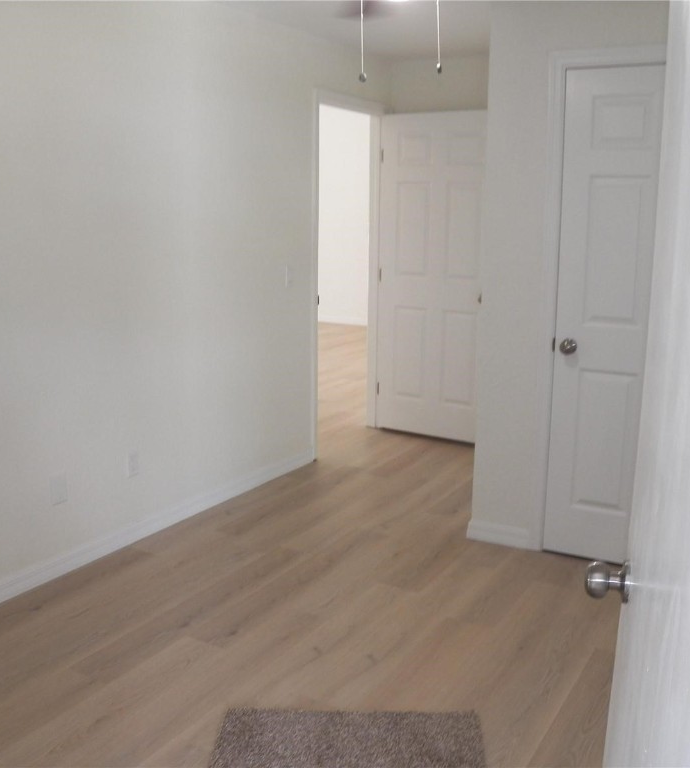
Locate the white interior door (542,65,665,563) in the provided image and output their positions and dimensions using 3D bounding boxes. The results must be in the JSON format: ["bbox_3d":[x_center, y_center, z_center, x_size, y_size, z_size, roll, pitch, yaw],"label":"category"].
[{"bbox_3d":[1.090,-0.241,3.391,0.457,2.025,0.036,6,13,25],"label":"white interior door"}]

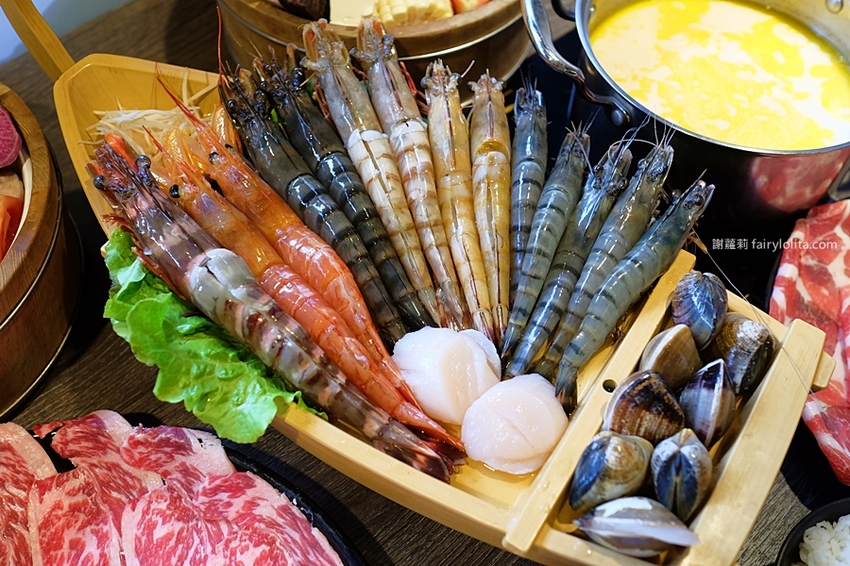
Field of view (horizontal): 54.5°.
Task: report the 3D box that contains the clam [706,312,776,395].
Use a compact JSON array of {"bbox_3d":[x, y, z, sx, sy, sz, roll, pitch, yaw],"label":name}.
[{"bbox_3d":[0.154,0.034,0.403,0.026,0.036,0.044,9,88,-16],"label":"clam"}]

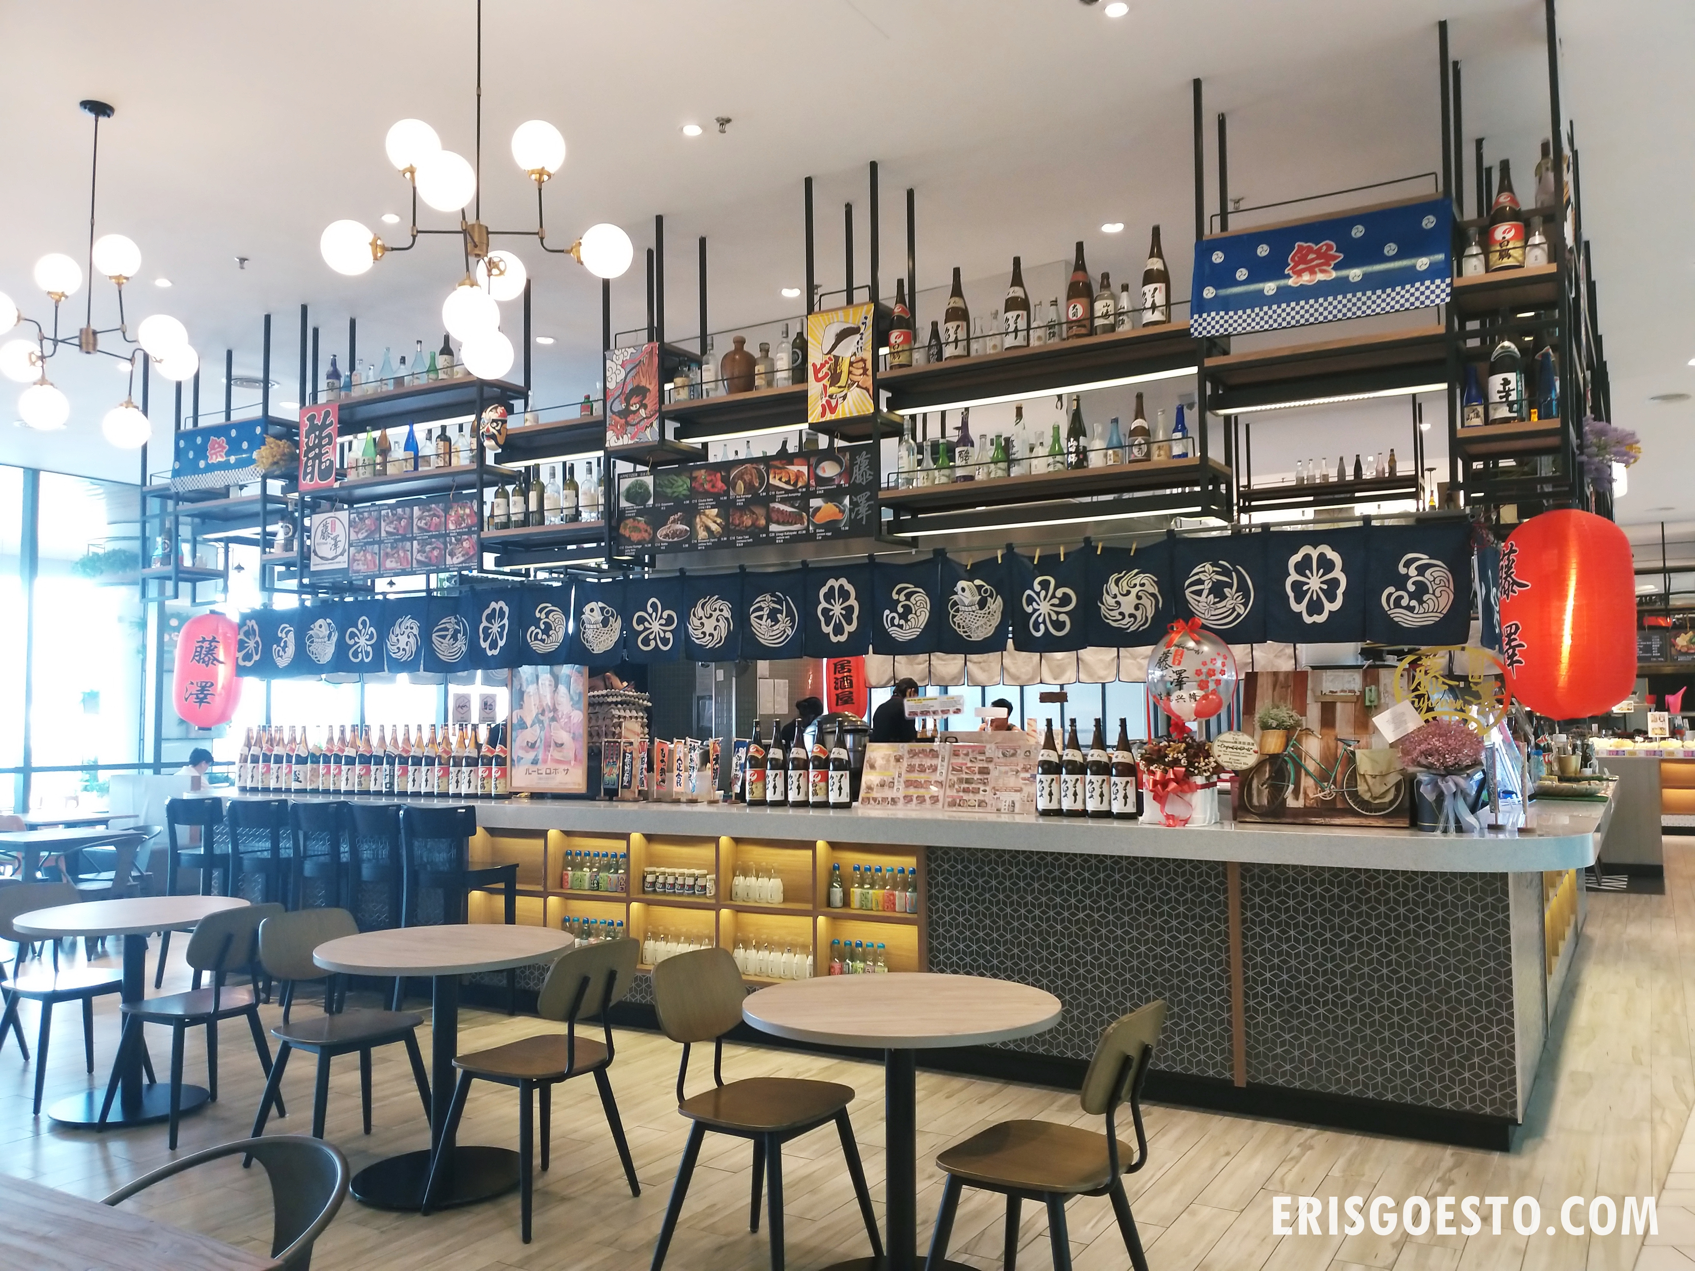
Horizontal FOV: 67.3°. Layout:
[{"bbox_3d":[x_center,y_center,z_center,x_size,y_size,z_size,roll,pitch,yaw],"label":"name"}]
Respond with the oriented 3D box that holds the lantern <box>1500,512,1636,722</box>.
[{"bbox_3d":[2.268,-0.067,4.012,0.380,0.665,0.380,0,-4,0],"label":"lantern"}]

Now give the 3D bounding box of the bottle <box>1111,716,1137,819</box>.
[{"bbox_3d":[1.109,0.537,5.132,0.105,0.400,0.105,-2,-4,29],"label":"bottle"}]

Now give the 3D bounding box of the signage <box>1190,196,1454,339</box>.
[{"bbox_3d":[1.578,-1.226,4.286,0.832,0.345,0.030,-2,-5,30],"label":"signage"}]

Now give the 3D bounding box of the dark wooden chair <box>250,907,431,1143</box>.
[{"bbox_3d":[-1.707,1.376,4.320,0.540,0.810,0.450,-3,-4,37],"label":"dark wooden chair"}]

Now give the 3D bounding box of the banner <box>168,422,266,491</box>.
[{"bbox_3d":[-3.563,-1.031,7.230,0.835,0.330,0.030,-2,-5,30],"label":"banner"}]

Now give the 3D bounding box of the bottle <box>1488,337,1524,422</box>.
[{"bbox_3d":[2.111,-0.853,4.077,0.105,0.395,0.105,-3,-4,38],"label":"bottle"}]

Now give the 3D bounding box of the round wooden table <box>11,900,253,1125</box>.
[{"bbox_3d":[-2.737,1.437,4.879,0.797,0.750,0.797,0,-4,0],"label":"round wooden table"}]

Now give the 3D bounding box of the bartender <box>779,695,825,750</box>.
[{"bbox_3d":[-0.274,1.249,8.943,0.500,1.631,0.420,3,-5,-42],"label":"bartender"}]

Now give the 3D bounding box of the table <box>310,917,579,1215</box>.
[{"bbox_3d":[-1.313,1.392,4.167,0.812,0.753,0.812,0,-4,0],"label":"table"}]

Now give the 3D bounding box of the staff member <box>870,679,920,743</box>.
[{"bbox_3d":[0.301,1.105,7.546,0.340,1.710,0.460,1,-4,-22],"label":"staff member"}]

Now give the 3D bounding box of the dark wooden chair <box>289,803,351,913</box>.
[{"bbox_3d":[-2.622,1.394,6.679,0.480,1.060,0.480,-2,-4,29],"label":"dark wooden chair"}]

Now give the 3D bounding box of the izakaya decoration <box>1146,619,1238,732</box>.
[{"bbox_3d":[1.281,0.148,4.736,0.325,0.410,0.325,-2,-4,22],"label":"izakaya decoration"}]

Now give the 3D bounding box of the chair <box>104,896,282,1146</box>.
[{"bbox_3d":[-2.407,1.403,4.732,0.515,0.820,0.450,-2,-4,30],"label":"chair"}]

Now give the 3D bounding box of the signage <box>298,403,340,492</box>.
[{"bbox_3d":[-2.812,-1.001,6.768,0.300,0.440,0.020,-2,-4,30],"label":"signage"}]

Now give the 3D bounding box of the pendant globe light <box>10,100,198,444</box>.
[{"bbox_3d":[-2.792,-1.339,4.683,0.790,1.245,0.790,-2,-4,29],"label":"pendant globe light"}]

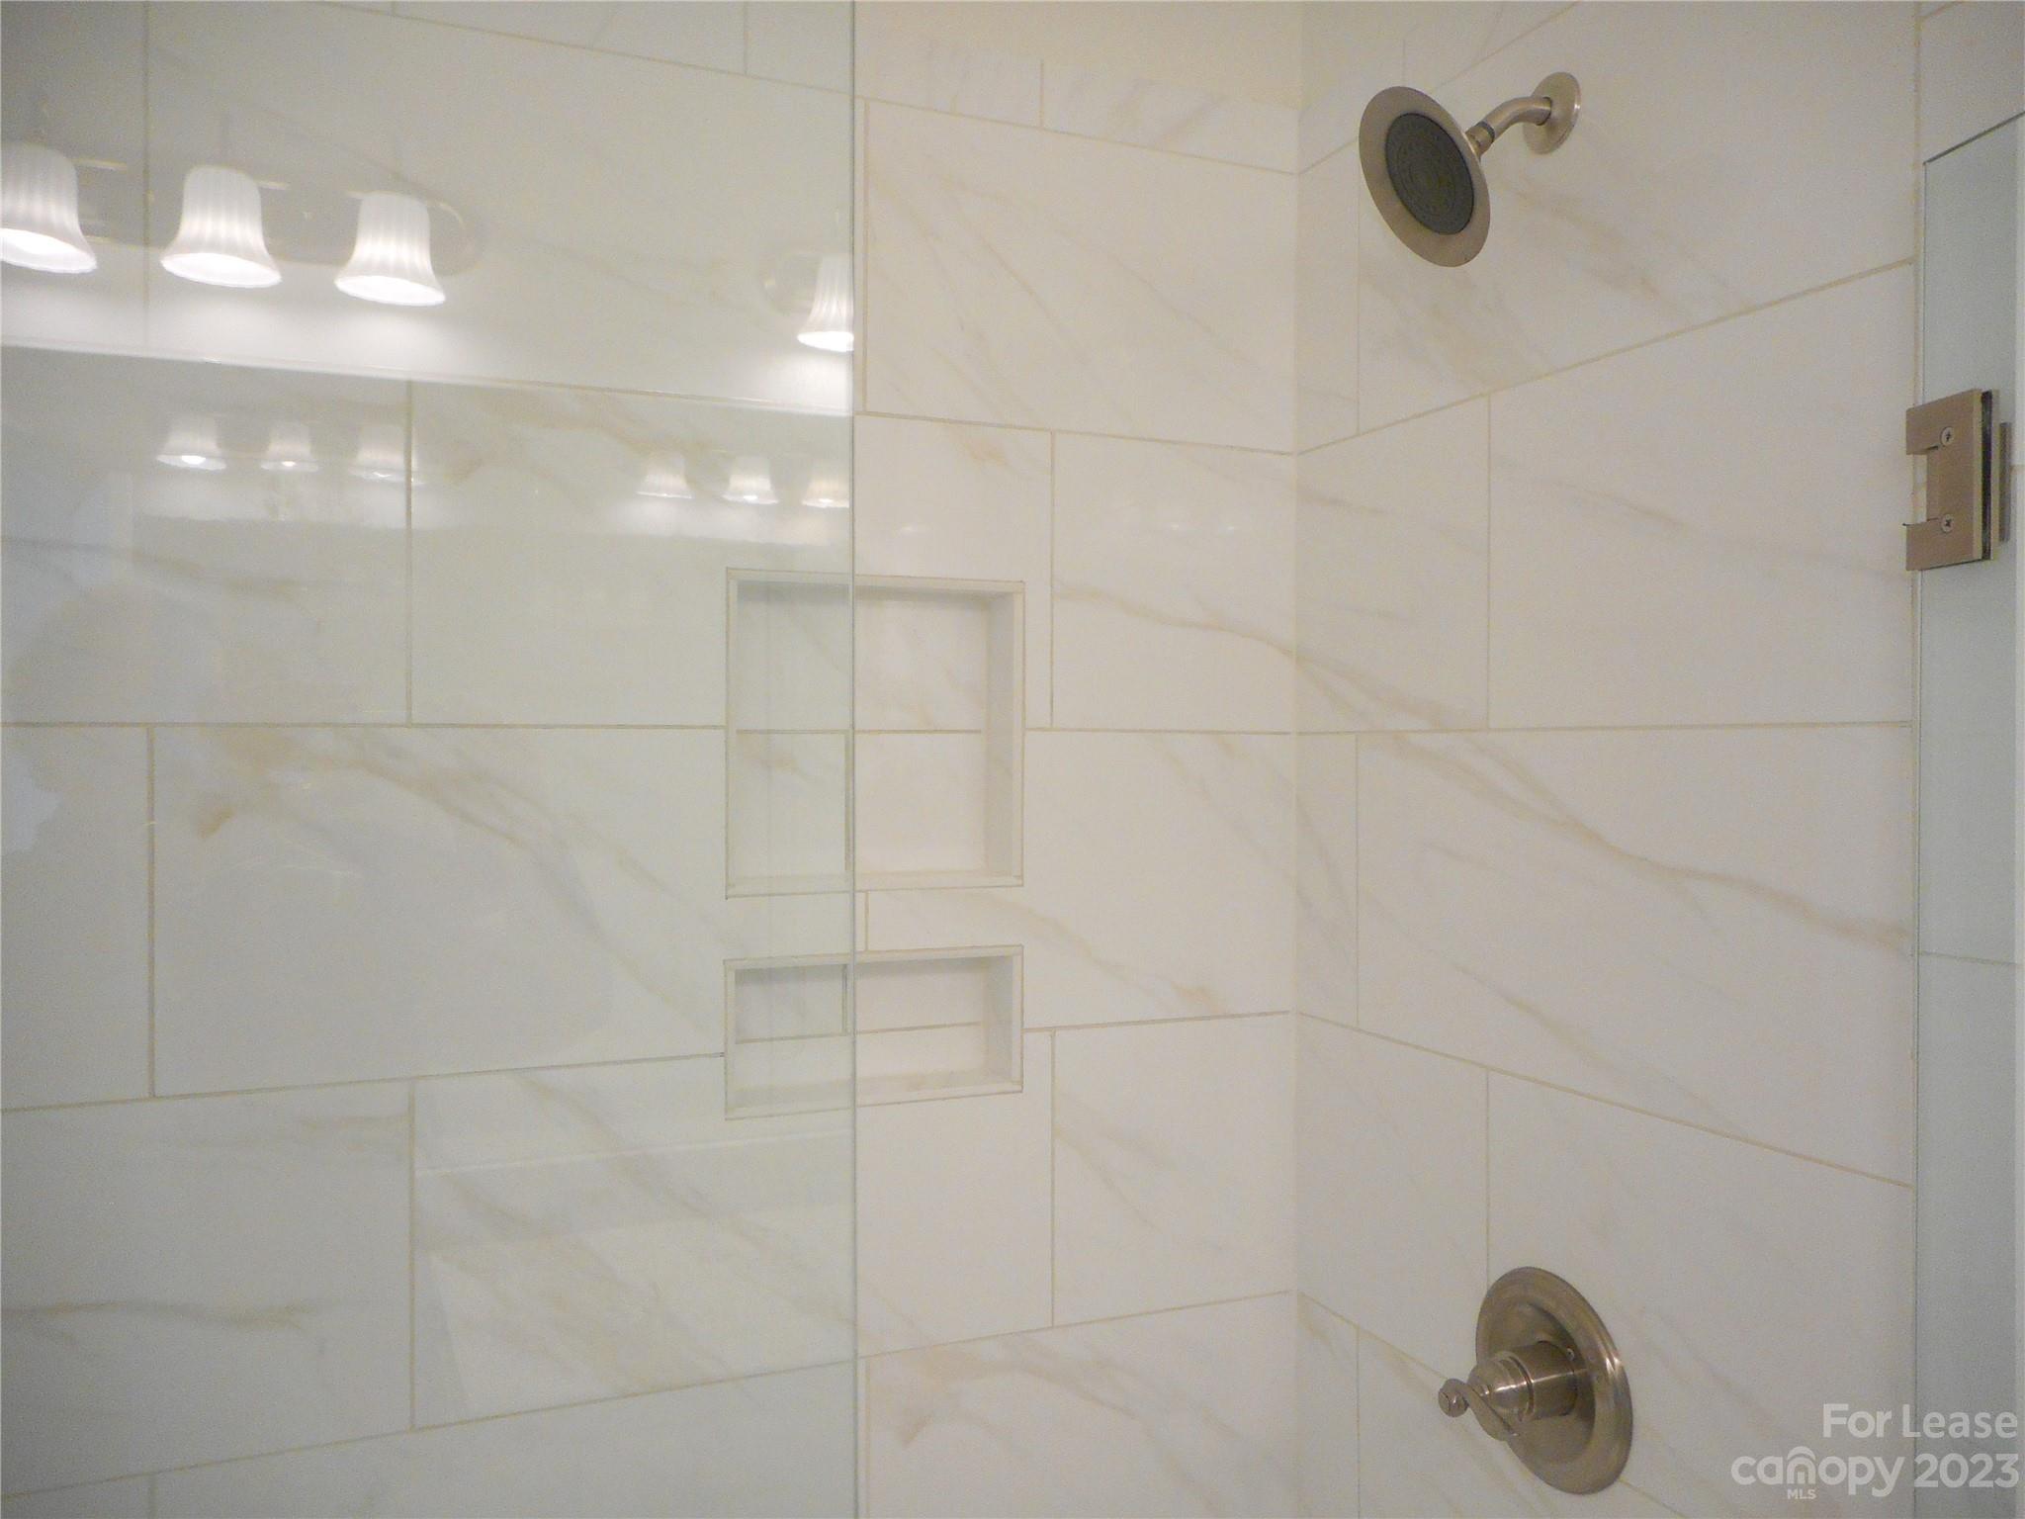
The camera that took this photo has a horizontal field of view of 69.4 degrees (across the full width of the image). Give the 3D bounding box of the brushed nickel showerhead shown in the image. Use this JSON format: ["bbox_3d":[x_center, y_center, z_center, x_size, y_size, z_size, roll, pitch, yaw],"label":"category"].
[{"bbox_3d":[0.381,-0.502,1.223,0.182,0.175,0.155,0,0,-24],"label":"brushed nickel showerhead"}]

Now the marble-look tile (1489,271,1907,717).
[{"bbox_3d":[0.522,-0.178,1.151,0.010,0.304,0.400,0,0,-24],"label":"marble-look tile"}]

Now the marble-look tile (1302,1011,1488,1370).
[{"bbox_3d":[0.377,0.433,1.475,0.010,0.304,0.296,0,0,-24],"label":"marble-look tile"}]

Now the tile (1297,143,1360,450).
[{"bbox_3d":[0.340,-0.487,1.556,0.010,0.304,0.106,0,0,-24],"label":"tile"}]

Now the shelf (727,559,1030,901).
[{"bbox_3d":[-0.144,-0.025,1.466,0.301,0.309,0.085,0,0,-22],"label":"shelf"}]

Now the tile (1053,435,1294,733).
[{"bbox_3d":[0.175,-0.181,1.554,0.290,0.303,0.010,0,0,-22],"label":"tile"}]

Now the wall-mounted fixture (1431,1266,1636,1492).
[{"bbox_3d":[0.415,0.529,1.231,0.112,0.174,0.175,0,0,-24],"label":"wall-mounted fixture"}]

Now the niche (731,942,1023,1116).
[{"bbox_3d":[-0.144,0.263,1.467,0.301,0.149,0.085,0,0,-22],"label":"niche"}]

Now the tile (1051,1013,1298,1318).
[{"bbox_3d":[0.174,0.432,1.559,0.288,0.304,0.010,0,0,-22],"label":"tile"}]

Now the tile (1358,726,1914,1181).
[{"bbox_3d":[0.482,0.128,1.240,0.010,0.304,0.590,0,0,-24],"label":"tile"}]

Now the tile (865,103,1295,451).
[{"bbox_3d":[0.084,-0.488,1.517,0.486,0.304,0.010,0,0,-22],"label":"tile"}]

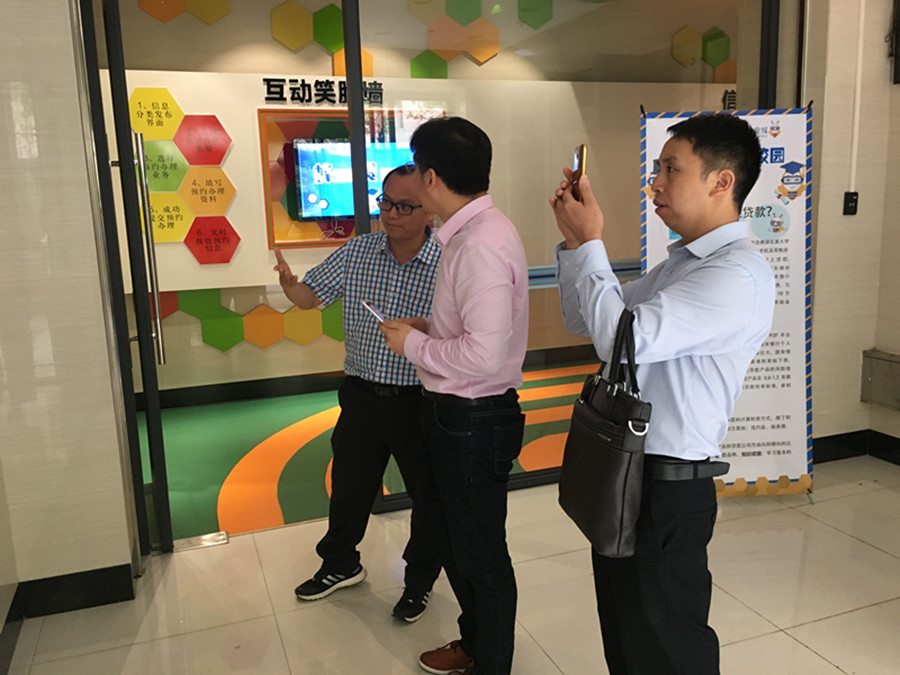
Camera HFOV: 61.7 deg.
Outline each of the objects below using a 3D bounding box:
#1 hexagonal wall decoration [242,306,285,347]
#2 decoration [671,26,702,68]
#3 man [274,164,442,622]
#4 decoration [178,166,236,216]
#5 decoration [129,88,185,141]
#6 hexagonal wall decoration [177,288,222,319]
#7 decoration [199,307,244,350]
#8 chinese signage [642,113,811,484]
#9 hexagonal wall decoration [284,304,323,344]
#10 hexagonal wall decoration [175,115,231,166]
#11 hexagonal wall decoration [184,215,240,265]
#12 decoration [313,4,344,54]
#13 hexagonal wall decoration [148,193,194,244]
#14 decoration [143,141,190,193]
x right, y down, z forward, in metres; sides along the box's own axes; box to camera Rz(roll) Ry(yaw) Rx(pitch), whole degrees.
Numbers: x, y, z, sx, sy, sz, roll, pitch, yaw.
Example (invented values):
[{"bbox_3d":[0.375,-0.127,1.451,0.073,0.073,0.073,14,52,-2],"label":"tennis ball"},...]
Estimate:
[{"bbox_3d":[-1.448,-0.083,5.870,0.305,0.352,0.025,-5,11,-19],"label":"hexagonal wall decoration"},{"bbox_3d":[2.128,-2.612,6.779,0.305,0.352,0.025,-5,11,-19],"label":"decoration"},{"bbox_3d":[-0.285,0.202,2.724,0.640,1.610,0.500,0,10,11],"label":"man"},{"bbox_3d":[-1.812,-1.093,5.648,0.425,0.367,0.025,-6,10,-19],"label":"decoration"},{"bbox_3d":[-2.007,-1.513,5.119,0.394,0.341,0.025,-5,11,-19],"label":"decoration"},{"bbox_3d":[-1.885,-0.305,5.673,0.305,0.352,0.025,-5,11,-19],"label":"hexagonal wall decoration"},{"bbox_3d":[-1.734,-0.060,5.769,0.305,0.352,0.025,-5,11,-19],"label":"decoration"},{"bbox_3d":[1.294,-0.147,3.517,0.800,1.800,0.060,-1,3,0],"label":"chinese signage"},{"bbox_3d":[-1.196,-0.112,6.164,0.317,0.366,0.025,-6,10,-19],"label":"hexagonal wall decoration"},{"bbox_3d":[-1.830,-1.459,5.586,0.425,0.367,0.025,-6,10,-19],"label":"hexagonal wall decoration"},{"bbox_3d":[-1.688,-0.689,5.370,0.394,0.341,0.025,-5,11,-19],"label":"hexagonal wall decoration"},{"bbox_3d":[-0.919,-2.423,5.916,0.320,0.370,0.025,-6,10,-19],"label":"decoration"},{"bbox_3d":[-2.098,-0.885,5.574,0.425,0.367,0.025,-6,10,-19],"label":"hexagonal wall decoration"},{"bbox_3d":[-1.989,-1.171,5.181,0.394,0.341,0.025,-5,11,-19],"label":"decoration"}]

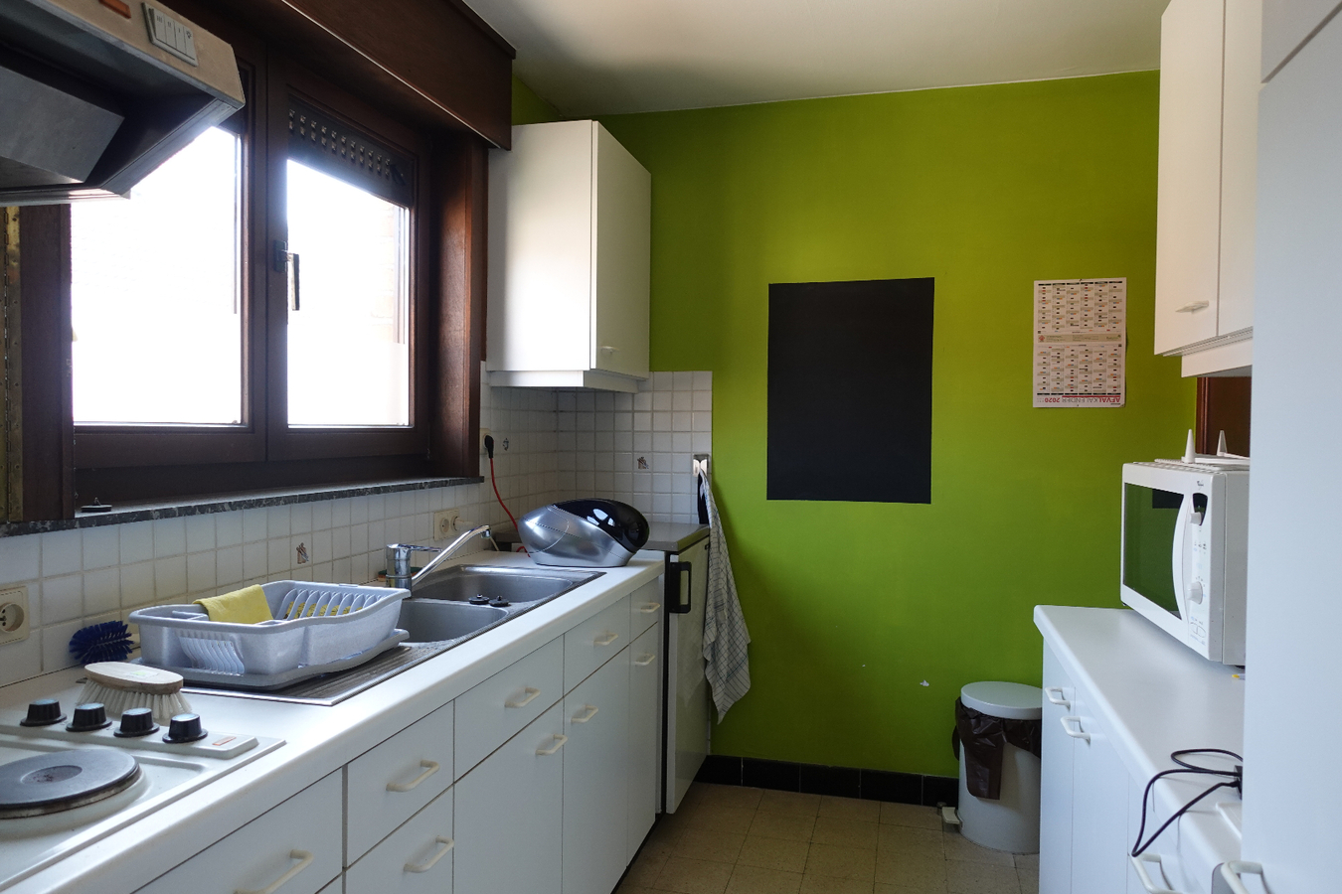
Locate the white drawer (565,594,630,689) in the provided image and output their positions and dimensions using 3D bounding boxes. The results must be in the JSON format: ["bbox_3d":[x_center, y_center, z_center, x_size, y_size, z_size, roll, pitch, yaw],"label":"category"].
[{"bbox_3d":[-0.379,0.461,2.207,0.463,0.134,0.509,1,1,14],"label":"white drawer"}]

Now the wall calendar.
[{"bbox_3d":[1.339,-0.340,2.932,0.280,0.419,0.008,1,1,14],"label":"wall calendar"}]

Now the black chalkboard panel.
[{"bbox_3d":[0.618,-0.193,3.109,0.561,0.768,0.010,1,1,14],"label":"black chalkboard panel"}]

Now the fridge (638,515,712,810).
[{"bbox_3d":[-0.214,0.706,3.066,0.604,0.855,0.507,1,1,14],"label":"fridge"}]

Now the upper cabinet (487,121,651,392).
[{"bbox_3d":[-0.324,-0.594,3.026,0.356,0.809,0.607,1,1,14],"label":"upper cabinet"}]

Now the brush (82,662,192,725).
[{"bbox_3d":[-0.702,0.319,1.179,0.165,0.053,0.071,1,1,14],"label":"brush"}]

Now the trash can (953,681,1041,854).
[{"bbox_3d":[1.059,1.013,2.858,0.337,0.452,0.305,1,1,14],"label":"trash can"}]

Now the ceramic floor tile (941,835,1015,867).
[{"bbox_3d":[0.950,1.244,2.759,0.200,0.010,0.203,1,1,14],"label":"ceramic floor tile"}]

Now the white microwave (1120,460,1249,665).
[{"bbox_3d":[1.133,0.198,1.672,0.405,0.319,0.564,1,1,14],"label":"white microwave"}]

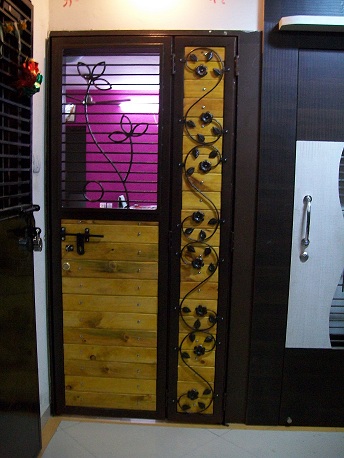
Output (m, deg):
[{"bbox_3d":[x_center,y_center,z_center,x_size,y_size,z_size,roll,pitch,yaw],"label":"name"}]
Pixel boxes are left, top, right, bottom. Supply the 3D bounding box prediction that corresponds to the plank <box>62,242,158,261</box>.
[{"bbox_3d":[-0.332,0.119,2.420,0.524,0.098,0.022,1,6,4],"label":"plank"}]

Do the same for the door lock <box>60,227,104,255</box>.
[{"bbox_3d":[-0.486,0.070,2.439,0.238,0.150,0.040,1,6,3],"label":"door lock"}]

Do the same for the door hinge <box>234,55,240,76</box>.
[{"bbox_3d":[0.339,-0.840,2.314,0.024,0.105,0.020,1,6,3],"label":"door hinge"}]

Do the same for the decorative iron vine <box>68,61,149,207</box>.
[{"bbox_3d":[-0.321,-0.487,2.360,0.398,0.750,0.020,1,6,4],"label":"decorative iron vine"}]

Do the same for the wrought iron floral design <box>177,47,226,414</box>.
[{"bbox_3d":[0.151,0.052,2.404,0.225,1.975,0.040,1,6,3],"label":"wrought iron floral design"}]

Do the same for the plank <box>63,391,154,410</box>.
[{"bbox_3d":[-0.340,0.948,2.501,0.507,0.087,0.022,1,6,4],"label":"plank"}]

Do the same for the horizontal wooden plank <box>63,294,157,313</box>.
[{"bbox_3d":[-0.341,0.414,2.498,0.528,0.098,0.020,1,6,3],"label":"horizontal wooden plank"}]

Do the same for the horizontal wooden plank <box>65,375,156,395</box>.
[{"bbox_3d":[-0.340,0.858,2.492,0.508,0.093,0.022,1,6,4],"label":"horizontal wooden plank"}]

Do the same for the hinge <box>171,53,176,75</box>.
[{"bbox_3d":[0.007,-0.855,2.329,0.024,0.105,0.020,1,6,3],"label":"hinge"}]

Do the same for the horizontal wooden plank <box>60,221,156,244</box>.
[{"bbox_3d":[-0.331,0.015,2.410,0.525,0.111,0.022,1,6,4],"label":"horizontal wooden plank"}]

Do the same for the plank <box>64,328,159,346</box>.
[{"bbox_3d":[-0.343,0.607,2.519,0.527,0.096,0.020,1,6,3],"label":"plank"}]

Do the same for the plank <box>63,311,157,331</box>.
[{"bbox_3d":[-0.337,0.498,2.457,0.518,0.093,0.022,1,6,4],"label":"plank"}]

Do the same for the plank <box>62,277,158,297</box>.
[{"bbox_3d":[-0.334,0.311,2.439,0.523,0.092,0.022,1,6,4],"label":"plank"}]

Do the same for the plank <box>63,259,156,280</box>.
[{"bbox_3d":[-0.333,0.216,2.430,0.524,0.098,0.022,1,6,4],"label":"plank"}]

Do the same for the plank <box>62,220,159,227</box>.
[{"bbox_3d":[-0.335,-0.033,2.450,0.535,0.030,0.020,1,6,3],"label":"plank"}]

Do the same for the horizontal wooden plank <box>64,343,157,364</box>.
[{"bbox_3d":[-0.344,0.700,2.529,0.526,0.091,0.020,1,6,3],"label":"horizontal wooden plank"}]

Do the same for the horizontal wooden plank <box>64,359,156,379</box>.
[{"bbox_3d":[-0.345,0.789,2.538,0.523,0.088,0.020,1,6,3],"label":"horizontal wooden plank"}]

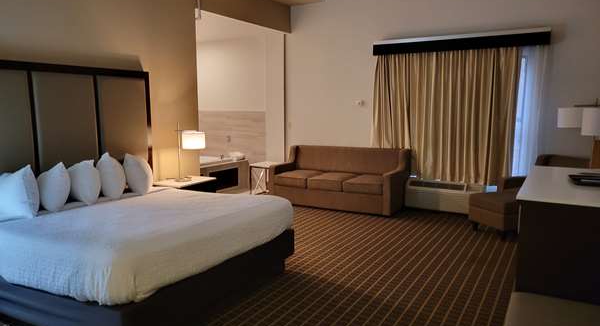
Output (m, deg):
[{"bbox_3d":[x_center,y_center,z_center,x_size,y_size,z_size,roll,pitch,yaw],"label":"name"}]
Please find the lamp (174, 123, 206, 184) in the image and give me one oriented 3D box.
[{"bbox_3d":[-1.400,-0.130,5.568,0.360,0.727,0.248,4,9,30],"label":"lamp"}]

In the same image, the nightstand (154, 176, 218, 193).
[{"bbox_3d":[-1.404,0.558,5.593,0.432,0.651,0.704,4,9,30],"label":"nightstand"}]

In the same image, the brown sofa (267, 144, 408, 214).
[{"bbox_3d":[0.615,0.225,7.152,2.016,0.864,0.872,4,9,30],"label":"brown sofa"}]

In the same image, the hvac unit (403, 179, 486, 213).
[{"bbox_3d":[2.178,0.493,6.685,1.168,0.424,0.248,4,9,30],"label":"hvac unit"}]

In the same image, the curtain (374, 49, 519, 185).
[{"bbox_3d":[2.056,-0.687,6.617,2.072,1.952,0.128,4,9,30],"label":"curtain"}]

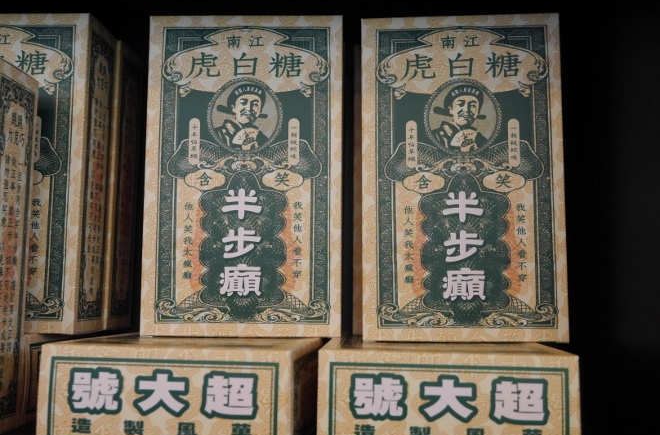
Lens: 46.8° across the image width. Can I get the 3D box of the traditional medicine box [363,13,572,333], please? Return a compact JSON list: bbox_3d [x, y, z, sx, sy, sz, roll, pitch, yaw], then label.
[{"bbox_3d":[0.088,-0.025,0.522,0.130,0.213,0.055,0,-6,4],"label":"traditional medicine box"}]

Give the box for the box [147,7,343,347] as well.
[{"bbox_3d":[-0.056,-0.026,0.529,0.130,0.213,0.055,0,-6,2],"label":"box"}]

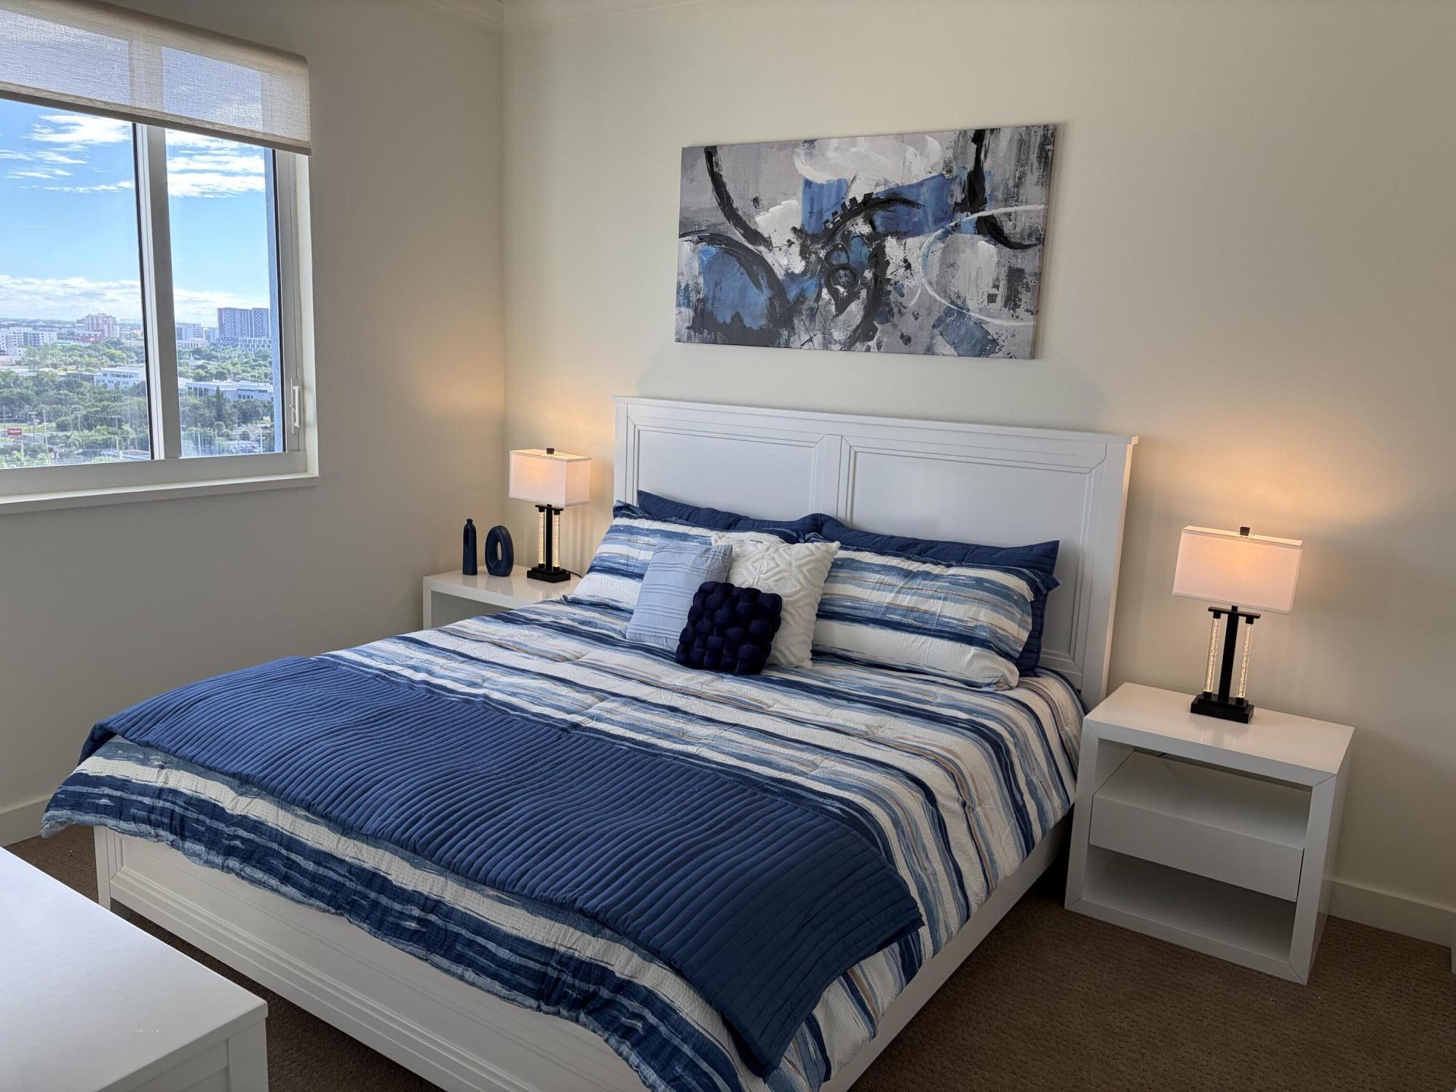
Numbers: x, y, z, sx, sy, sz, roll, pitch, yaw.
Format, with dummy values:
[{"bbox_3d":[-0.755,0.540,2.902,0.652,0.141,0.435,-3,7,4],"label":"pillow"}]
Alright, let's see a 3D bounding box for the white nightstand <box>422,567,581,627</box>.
[{"bbox_3d":[-0.895,0.440,4.665,0.644,0.589,0.459,9,13,33],"label":"white nightstand"}]

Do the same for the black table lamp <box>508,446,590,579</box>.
[{"bbox_3d":[-0.755,-0.133,4.634,0.311,0.558,0.150,9,13,33],"label":"black table lamp"}]

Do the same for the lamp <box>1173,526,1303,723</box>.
[{"bbox_3d":[1.472,0.222,3.187,0.311,0.558,0.150,9,13,33],"label":"lamp"}]

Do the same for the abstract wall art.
[{"bbox_3d":[0.412,-1.057,3.856,1.430,0.726,0.036,9,13,33],"label":"abstract wall art"}]

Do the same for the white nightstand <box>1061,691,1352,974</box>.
[{"bbox_3d":[1.407,0.801,3.204,0.644,0.589,0.459,9,13,33],"label":"white nightstand"}]

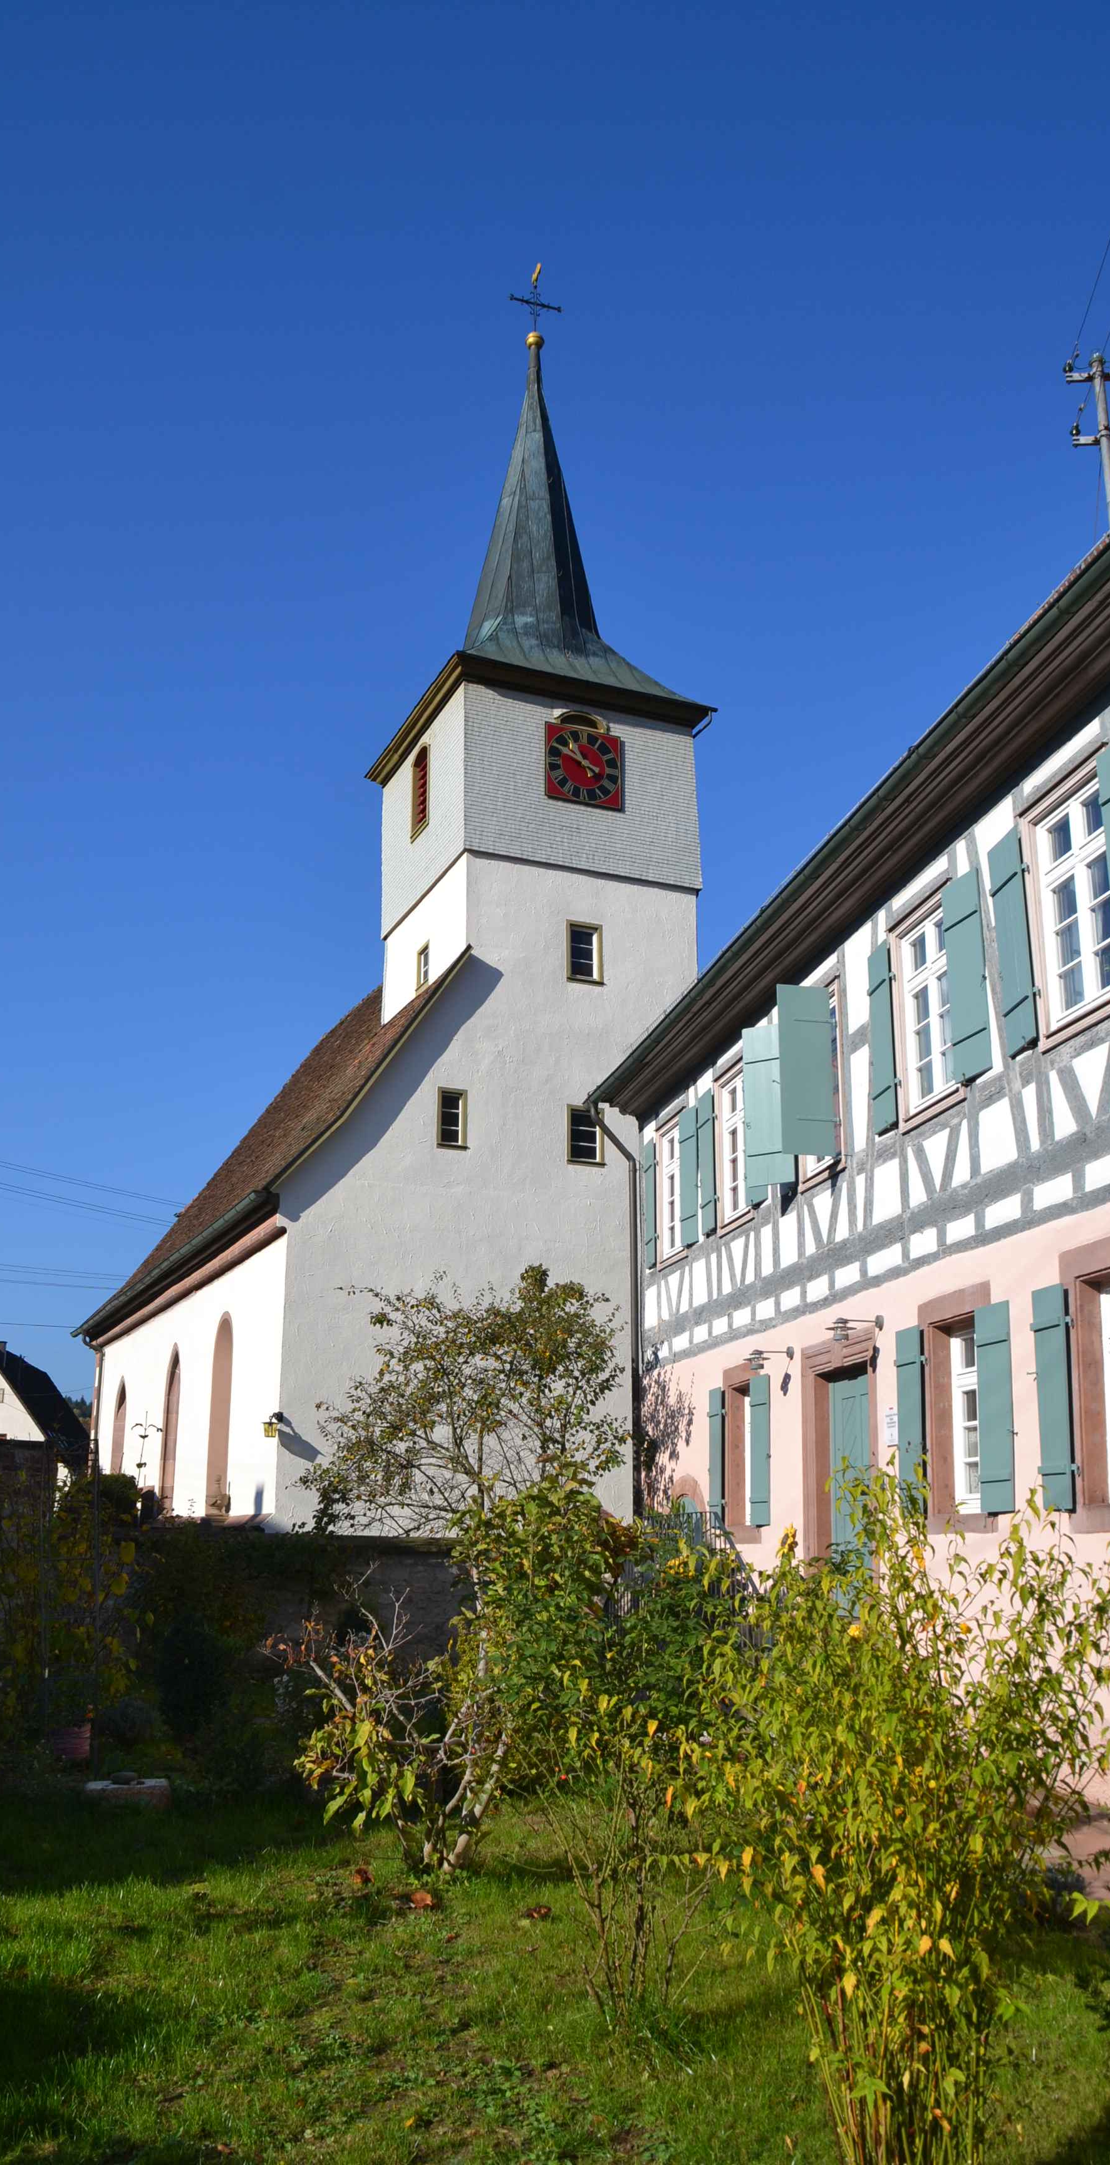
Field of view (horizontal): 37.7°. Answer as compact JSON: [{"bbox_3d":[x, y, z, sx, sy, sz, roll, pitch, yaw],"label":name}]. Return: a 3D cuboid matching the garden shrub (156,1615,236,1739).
[{"bbox_3d":[-2.892,4.763,13.110,0.640,0.950,0.640,7,-17,-22],"label":"garden shrub"}]

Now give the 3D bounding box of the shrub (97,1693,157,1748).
[{"bbox_3d":[-3.257,4.836,12.366,0.470,0.430,0.450,7,-17,-22],"label":"shrub"}]

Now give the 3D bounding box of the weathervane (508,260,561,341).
[{"bbox_3d":[-0.435,-17.819,37.089,1.300,2.150,0.400,7,-17,-22],"label":"weathervane"}]

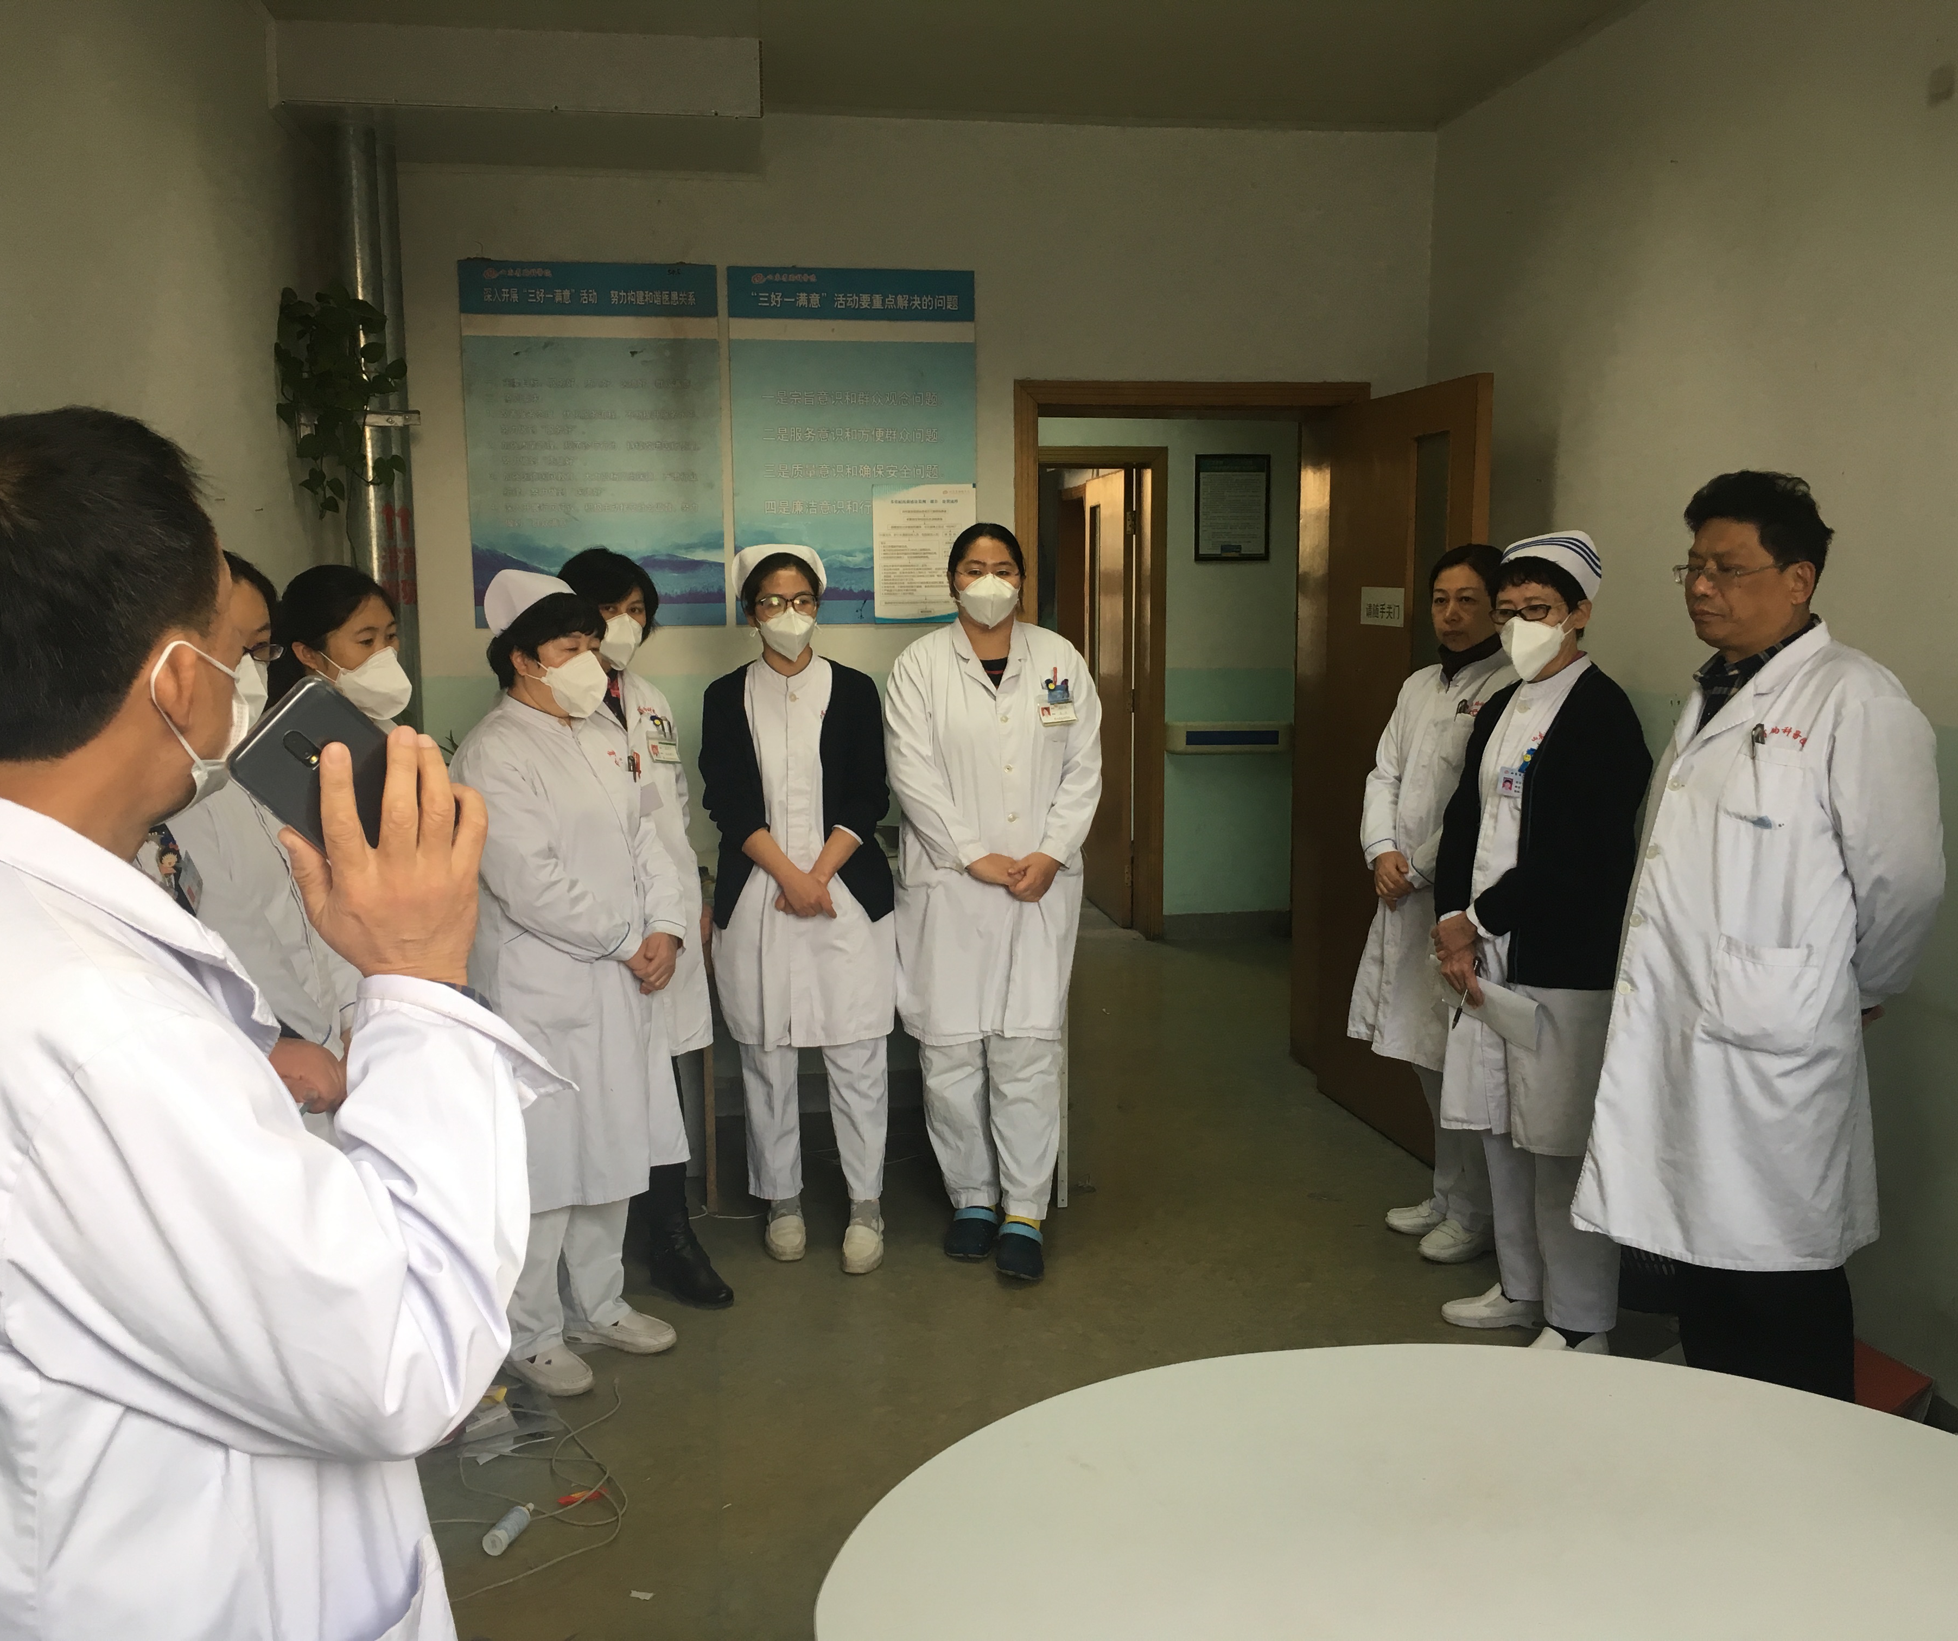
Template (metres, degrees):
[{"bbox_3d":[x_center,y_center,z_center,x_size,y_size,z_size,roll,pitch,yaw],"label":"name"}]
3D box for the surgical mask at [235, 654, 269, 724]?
[{"bbox_3d":[-1.115,-0.195,2.770,0.085,0.130,0.135,4,9,34],"label":"surgical mask"}]

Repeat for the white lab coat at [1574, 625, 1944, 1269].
[{"bbox_3d":[1.183,0.193,2.796,0.410,0.990,0.510,-3,7,-16],"label":"white lab coat"}]

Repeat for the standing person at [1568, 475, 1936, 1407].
[{"bbox_3d":[1.183,0.323,2.822,0.410,1.695,0.510,-3,7,-16],"label":"standing person"}]

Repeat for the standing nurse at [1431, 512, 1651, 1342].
[{"bbox_3d":[1.119,0.249,3.669,0.370,1.630,0.470,-3,8,-22],"label":"standing nurse"}]

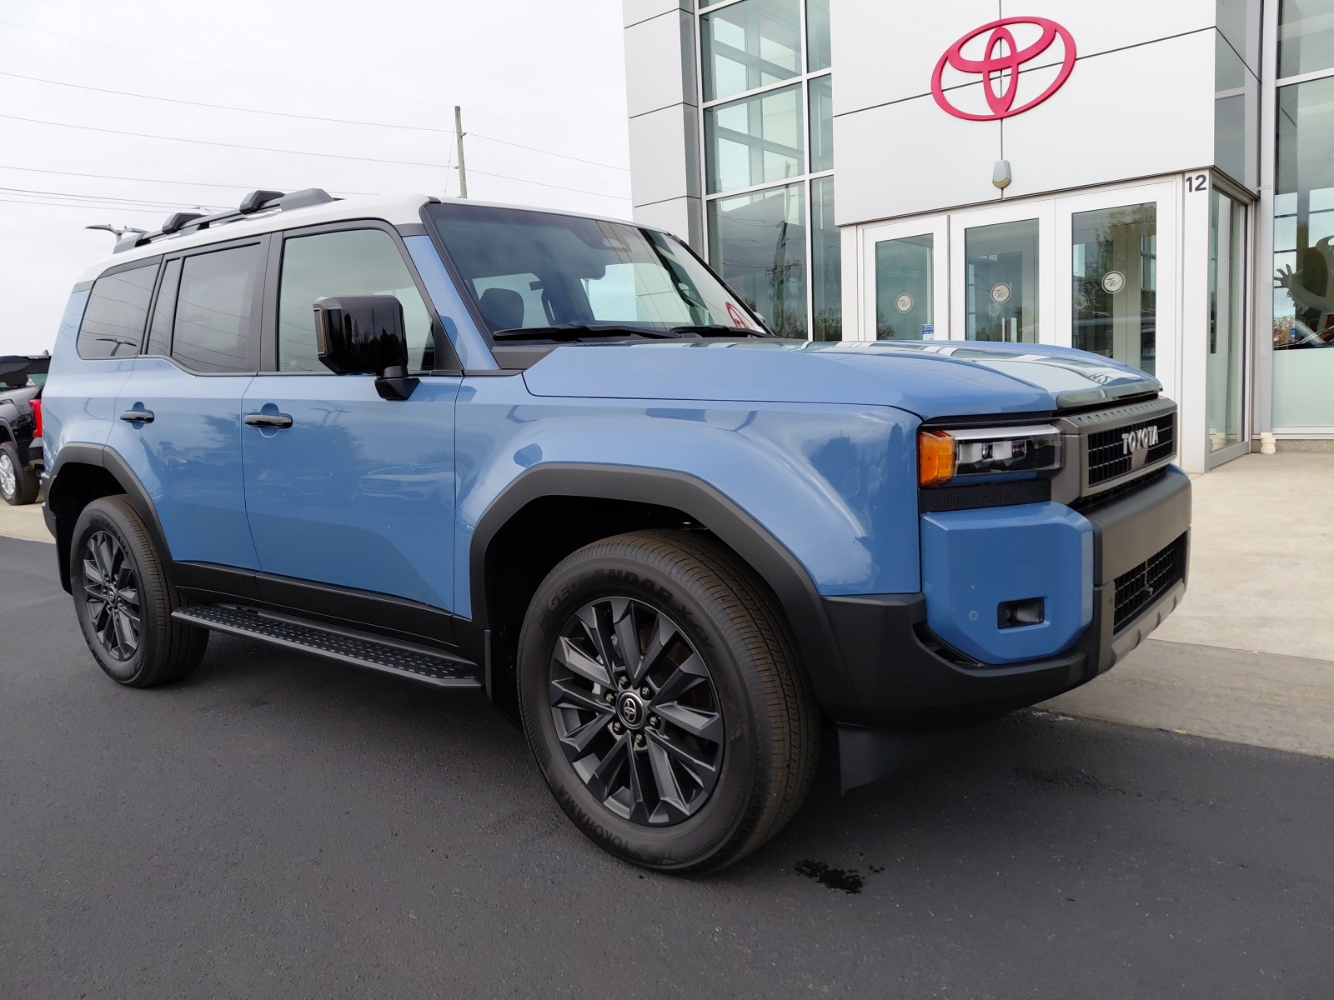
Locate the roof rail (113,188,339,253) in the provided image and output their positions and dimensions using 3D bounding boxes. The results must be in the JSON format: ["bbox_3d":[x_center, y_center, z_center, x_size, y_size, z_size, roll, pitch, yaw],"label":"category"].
[{"bbox_3d":[-1.844,-1.110,3.883,1.720,0.082,0.060,4,8,37],"label":"roof rail"}]

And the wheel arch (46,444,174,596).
[{"bbox_3d":[-2.268,0.036,3.953,1.160,0.560,0.100,4,8,37],"label":"wheel arch"}]

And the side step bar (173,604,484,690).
[{"bbox_3d":[-1.165,0.478,3.234,1.690,0.060,0.200,4,8,37],"label":"side step bar"}]

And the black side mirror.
[{"bbox_3d":[-0.827,-0.416,2.654,0.195,0.262,0.260,4,8,37],"label":"black side mirror"}]

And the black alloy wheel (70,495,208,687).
[{"bbox_3d":[-2.268,0.381,4.138,0.820,0.815,0.265,3,7,38],"label":"black alloy wheel"}]

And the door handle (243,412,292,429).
[{"bbox_3d":[-1.326,-0.265,3.207,0.255,0.045,0.050,4,8,37],"label":"door handle"}]

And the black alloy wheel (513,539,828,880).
[{"bbox_3d":[-0.017,0.489,2.398,0.820,0.815,0.265,3,8,39],"label":"black alloy wheel"}]

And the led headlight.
[{"bbox_3d":[0.658,-0.090,1.935,0.150,0.108,0.400,4,8,37],"label":"led headlight"}]

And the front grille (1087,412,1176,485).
[{"bbox_3d":[1.174,-0.136,2.450,0.060,0.135,0.950,4,8,37],"label":"front grille"}]

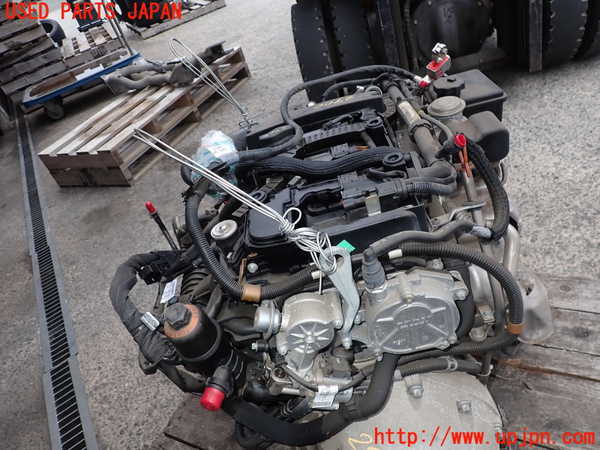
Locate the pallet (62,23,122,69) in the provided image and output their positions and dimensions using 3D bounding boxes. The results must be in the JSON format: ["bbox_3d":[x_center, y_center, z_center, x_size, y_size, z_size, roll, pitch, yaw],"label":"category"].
[{"bbox_3d":[-3.370,-2.971,7.189,1.000,0.140,1.100,-22,36,-4],"label":"pallet"}]

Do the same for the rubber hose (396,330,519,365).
[{"bbox_3d":[0.225,0.176,0.615,0.194,0.021,0.021,-8,34,-10],"label":"rubber hose"}]

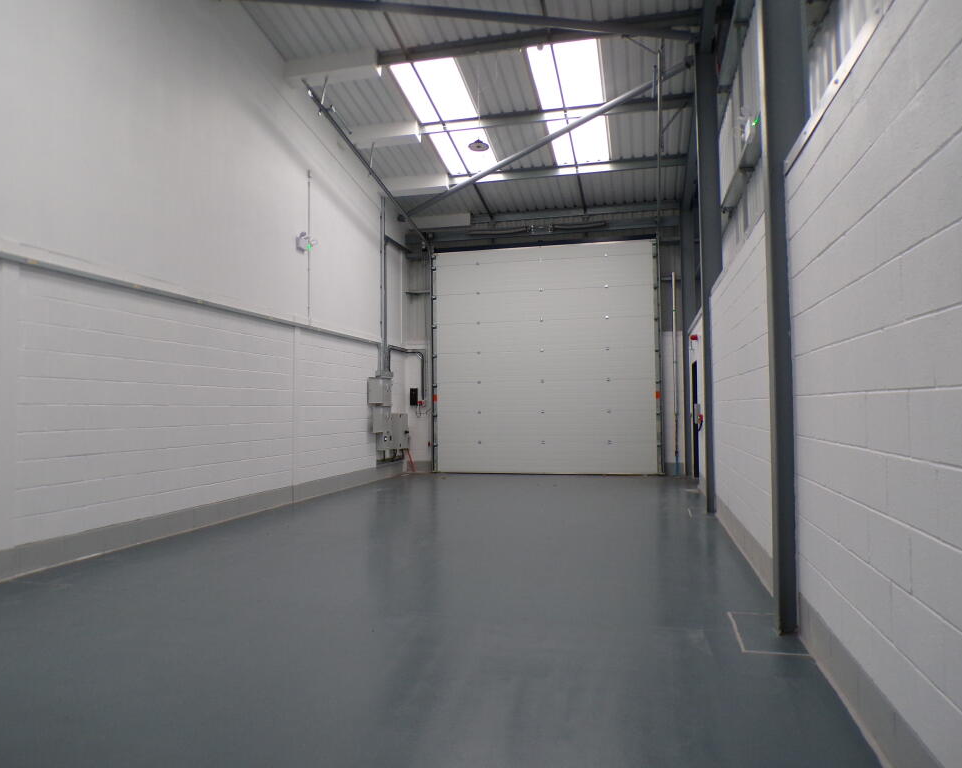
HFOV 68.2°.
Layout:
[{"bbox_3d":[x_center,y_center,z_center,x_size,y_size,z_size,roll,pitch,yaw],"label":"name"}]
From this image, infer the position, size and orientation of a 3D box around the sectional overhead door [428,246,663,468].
[{"bbox_3d":[1.229,-0.488,14.135,4.460,4.520,0.100,-1,-2,13],"label":"sectional overhead door"}]

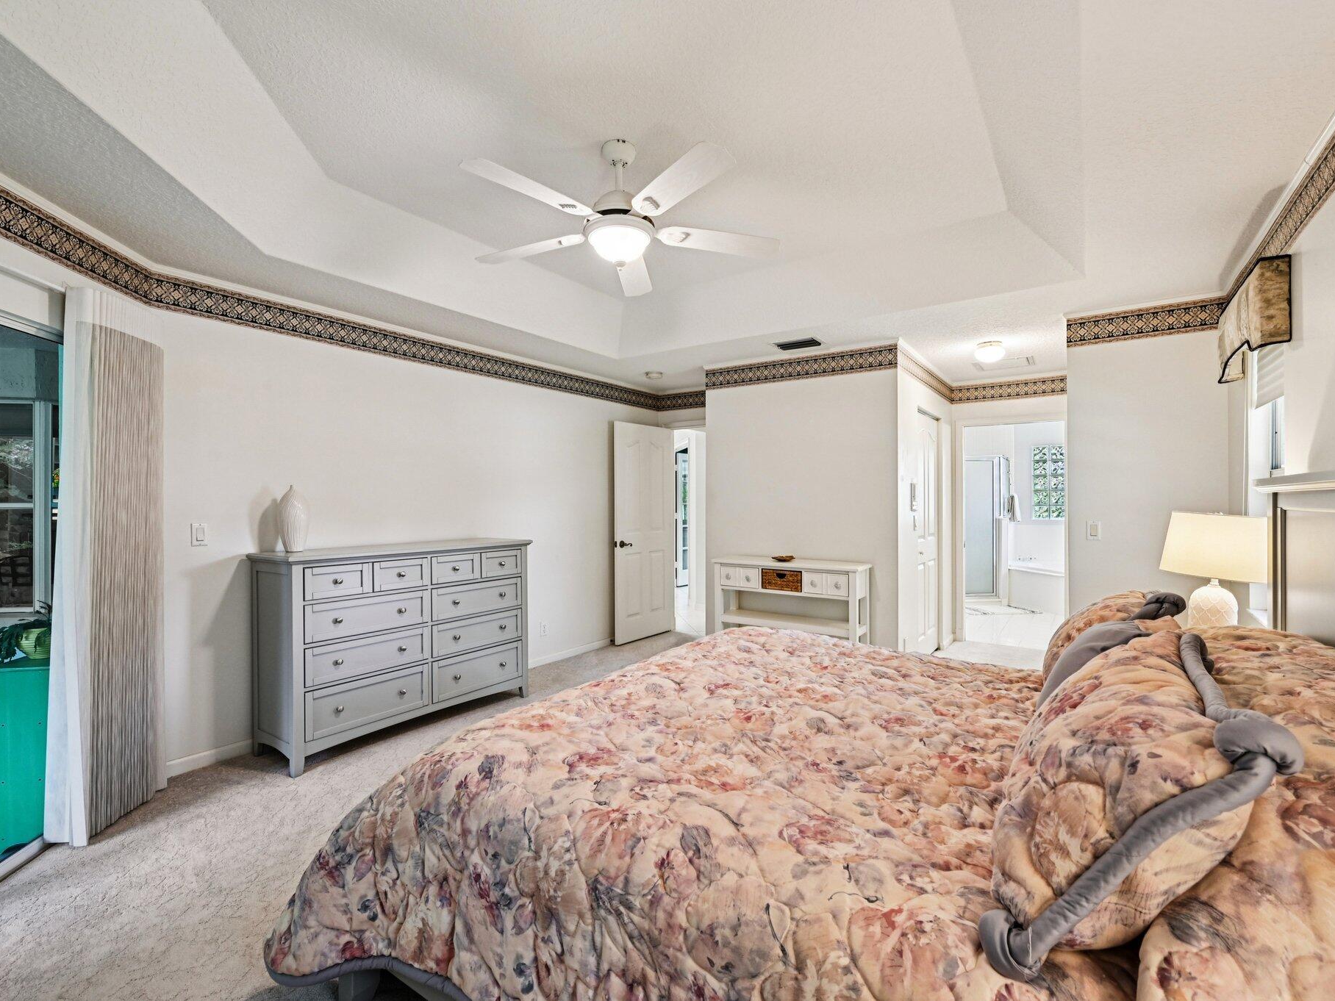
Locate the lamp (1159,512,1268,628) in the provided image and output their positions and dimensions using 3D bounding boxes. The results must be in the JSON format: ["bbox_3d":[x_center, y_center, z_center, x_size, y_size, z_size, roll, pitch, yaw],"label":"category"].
[{"bbox_3d":[2.070,0.327,2.206,0.335,0.550,0.335,0,0,36],"label":"lamp"}]

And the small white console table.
[{"bbox_3d":[0.889,0.892,4.277,1.100,0.866,0.370,0,0,36],"label":"small white console table"}]

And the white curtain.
[{"bbox_3d":[-2.326,0.246,2.450,0.170,2.120,0.480,0,0,-9],"label":"white curtain"}]

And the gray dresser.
[{"bbox_3d":[-1.531,0.802,3.484,0.475,1.040,1.490,0,0,36],"label":"gray dresser"}]

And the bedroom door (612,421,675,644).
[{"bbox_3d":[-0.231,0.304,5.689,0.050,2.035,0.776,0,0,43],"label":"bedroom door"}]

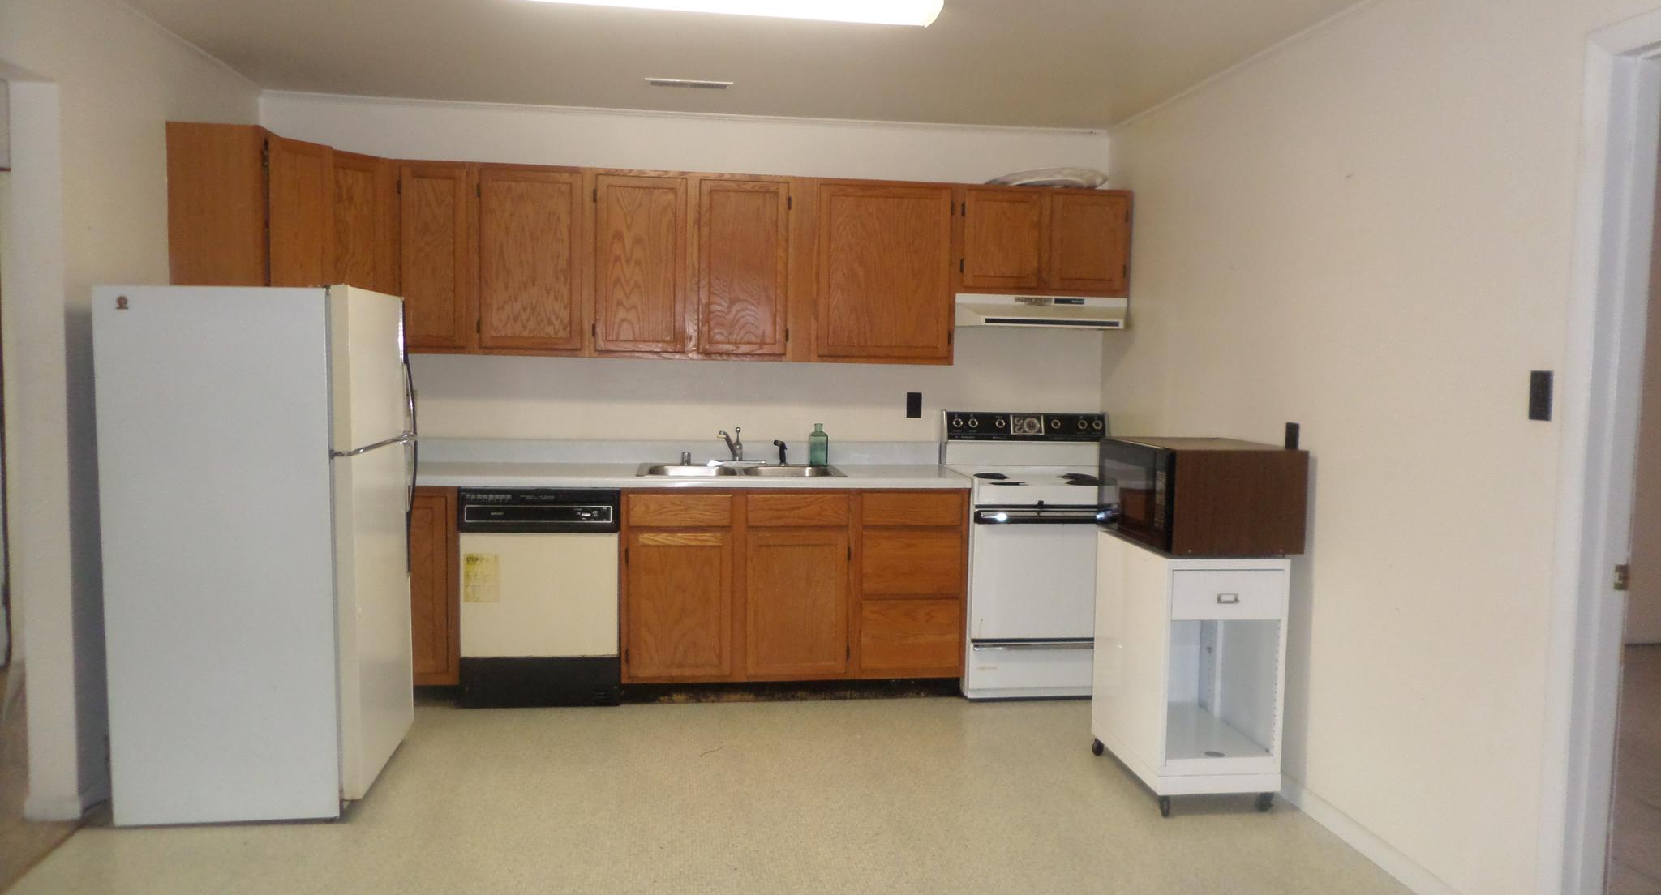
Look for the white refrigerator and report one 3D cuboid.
[{"bbox_3d":[-1.753,0.289,3.663,0.720,1.568,0.710,0,5,-8],"label":"white refrigerator"}]

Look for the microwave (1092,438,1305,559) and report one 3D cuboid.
[{"bbox_3d":[1.192,0.151,3.758,0.435,0.325,0.600,1,4,-7],"label":"microwave"}]

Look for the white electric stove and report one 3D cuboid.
[{"bbox_3d":[0.898,0.440,4.942,0.757,1.158,0.680,0,5,-8],"label":"white electric stove"}]

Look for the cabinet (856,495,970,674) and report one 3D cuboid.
[{"bbox_3d":[0.276,0.526,4.896,0.478,0.763,0.615,0,5,-8],"label":"cabinet"}]

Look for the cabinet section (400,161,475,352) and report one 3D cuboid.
[{"bbox_3d":[-1.579,-0.765,4.731,0.284,0.741,0.326,1,4,-8],"label":"cabinet section"}]

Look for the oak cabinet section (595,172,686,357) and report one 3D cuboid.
[{"bbox_3d":[-0.790,-0.754,4.841,0.370,0.721,0.326,1,4,-8],"label":"oak cabinet section"}]

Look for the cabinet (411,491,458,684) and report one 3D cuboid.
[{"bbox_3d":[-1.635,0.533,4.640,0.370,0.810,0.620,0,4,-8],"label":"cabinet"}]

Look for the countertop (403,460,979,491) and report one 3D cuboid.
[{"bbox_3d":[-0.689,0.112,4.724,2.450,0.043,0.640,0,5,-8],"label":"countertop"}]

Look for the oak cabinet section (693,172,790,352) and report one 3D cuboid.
[{"bbox_3d":[-0.385,-0.750,4.898,0.380,0.724,0.326,1,4,-8],"label":"oak cabinet section"}]

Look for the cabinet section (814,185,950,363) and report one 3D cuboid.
[{"bbox_3d":[0.206,-0.743,4.981,0.574,0.737,0.326,1,4,-8],"label":"cabinet section"}]

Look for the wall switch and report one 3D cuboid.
[{"bbox_3d":[1.626,-0.118,2.641,0.012,0.115,0.070,0,4,-8],"label":"wall switch"}]

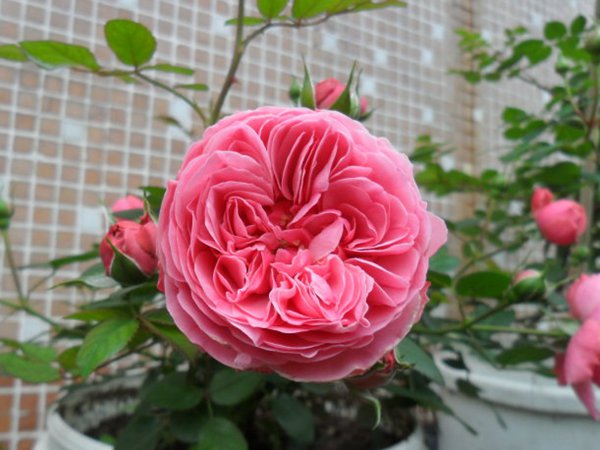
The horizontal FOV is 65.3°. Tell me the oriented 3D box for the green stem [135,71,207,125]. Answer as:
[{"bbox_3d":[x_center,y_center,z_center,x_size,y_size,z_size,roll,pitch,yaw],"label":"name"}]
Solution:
[{"bbox_3d":[-0.078,-0.079,0.285,0.058,0.008,0.007,37,6,12],"label":"green stem"}]

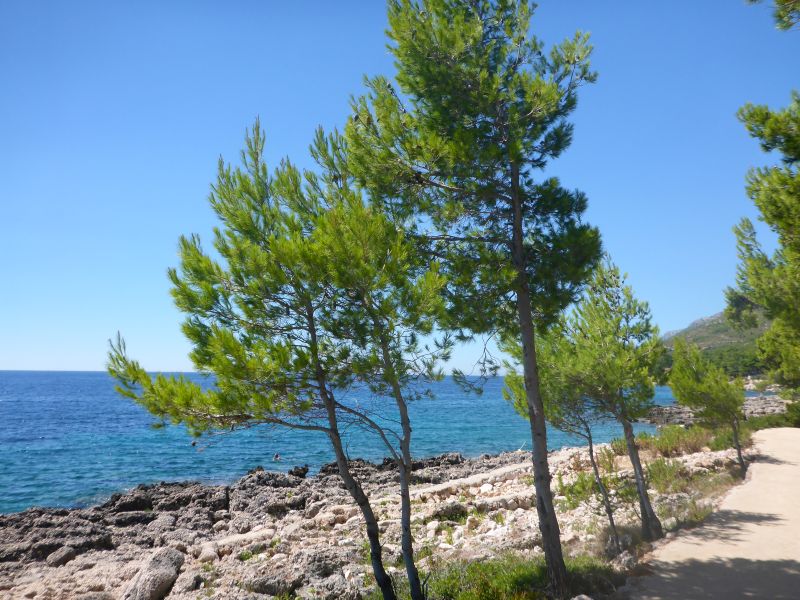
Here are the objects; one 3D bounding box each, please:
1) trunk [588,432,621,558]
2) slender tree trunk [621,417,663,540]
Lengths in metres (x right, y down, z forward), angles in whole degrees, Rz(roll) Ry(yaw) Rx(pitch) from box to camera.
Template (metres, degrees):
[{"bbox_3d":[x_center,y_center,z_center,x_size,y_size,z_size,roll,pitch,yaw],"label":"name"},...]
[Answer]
[{"bbox_3d":[1.929,1.822,6.125,0.120,1.135,0.100,-14,-11,16],"label":"trunk"},{"bbox_3d":[2.371,1.774,6.412,0.220,1.192,0.200,-11,-10,19],"label":"slender tree trunk"}]

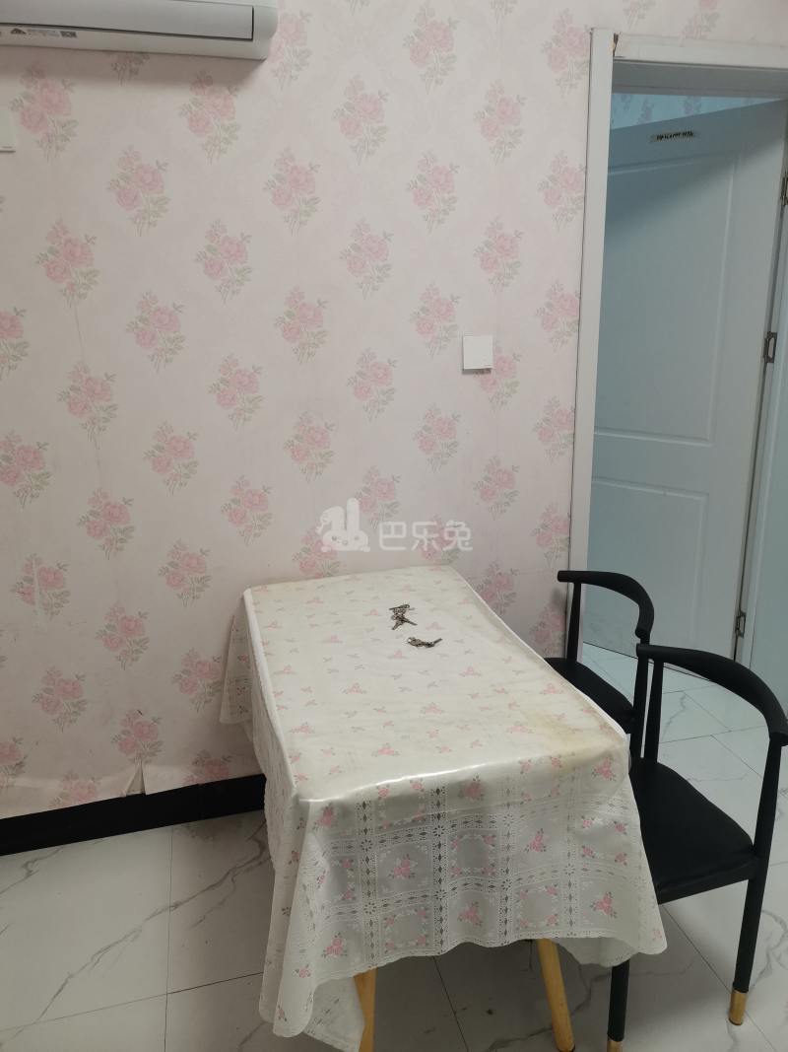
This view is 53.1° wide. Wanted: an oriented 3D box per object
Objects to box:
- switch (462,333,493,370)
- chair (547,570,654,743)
[{"bbox_3d":[0.235,-0.475,2.169,0.086,0.086,0.011,-5,17,-13],"label":"switch"},{"bbox_3d":[0.434,0.521,2.144,0.460,0.737,0.470,-5,17,-13],"label":"chair"}]

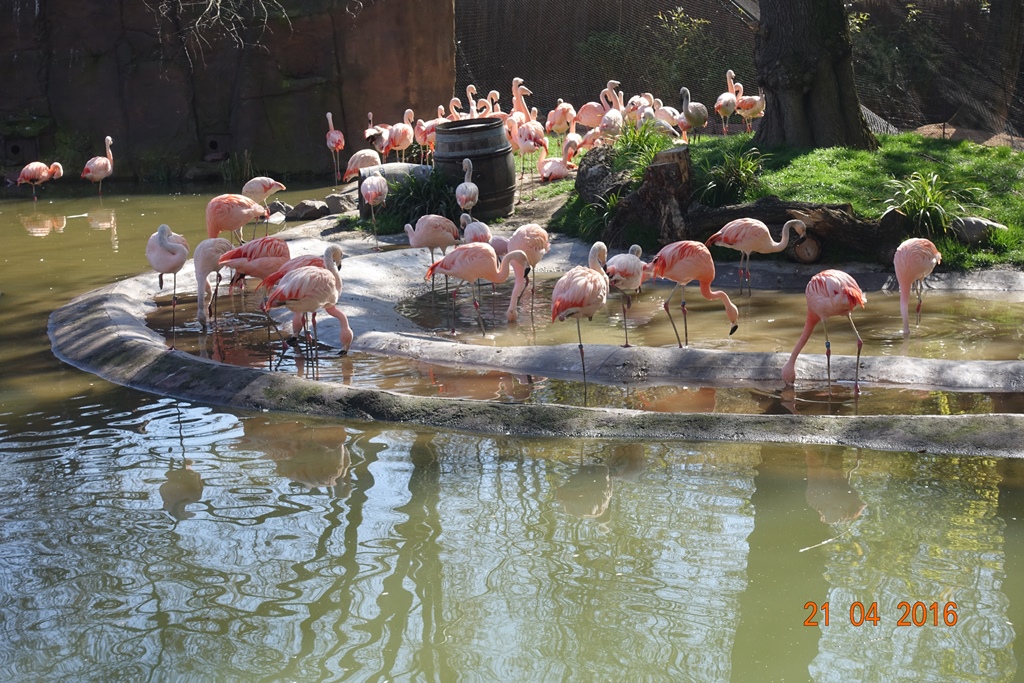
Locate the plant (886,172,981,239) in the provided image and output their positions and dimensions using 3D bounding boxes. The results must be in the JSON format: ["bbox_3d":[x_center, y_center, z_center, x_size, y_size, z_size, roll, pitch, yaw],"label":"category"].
[{"bbox_3d":[3.484,-1.143,16.500,0.800,0.540,0.700,-1,9,0],"label":"plant"}]

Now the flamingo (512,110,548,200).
[{"bbox_3d":[0.155,-1.998,21.525,0.430,0.972,0.240,8,14,43],"label":"flamingo"}]

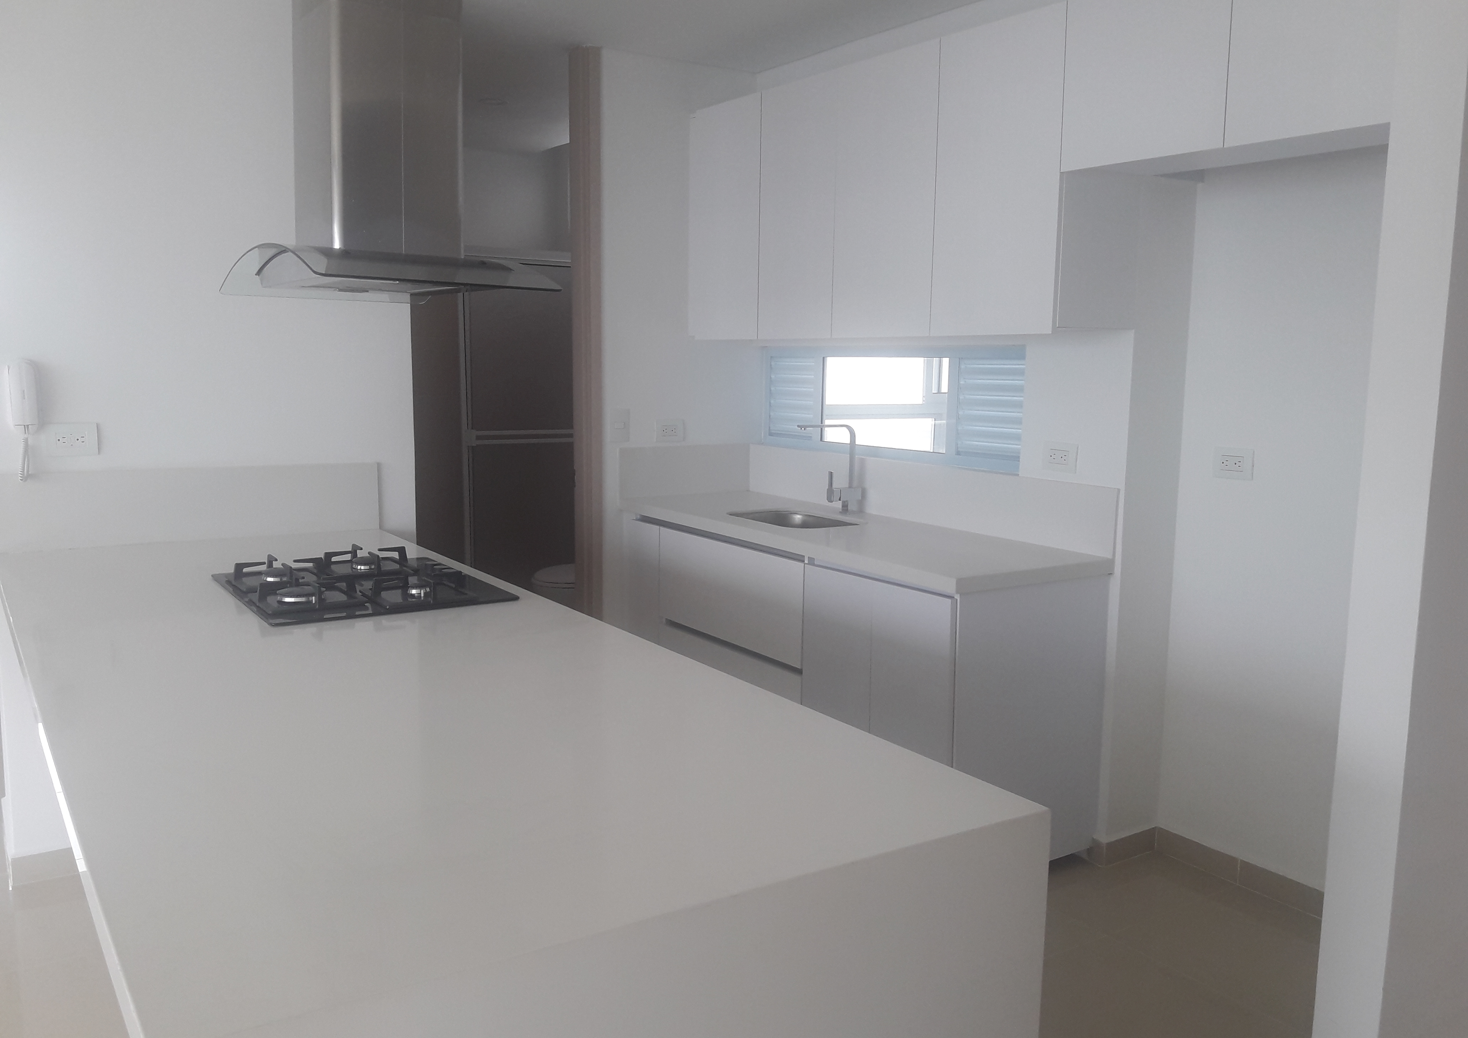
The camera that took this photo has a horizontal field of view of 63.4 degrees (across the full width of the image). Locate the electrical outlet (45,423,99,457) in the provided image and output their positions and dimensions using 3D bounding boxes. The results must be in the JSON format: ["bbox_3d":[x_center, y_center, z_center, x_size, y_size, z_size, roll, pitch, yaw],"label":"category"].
[{"bbox_3d":[-1.706,-0.203,3.066,0.117,0.085,0.012,-4,9,-34],"label":"electrical outlet"}]

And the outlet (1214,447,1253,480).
[{"bbox_3d":[1.319,-0.145,3.144,0.012,0.079,0.119,-4,9,-34],"label":"outlet"}]

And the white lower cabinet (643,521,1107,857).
[{"bbox_3d":[0.307,0.455,3.840,0.580,0.798,1.720,-4,9,-34],"label":"white lower cabinet"}]

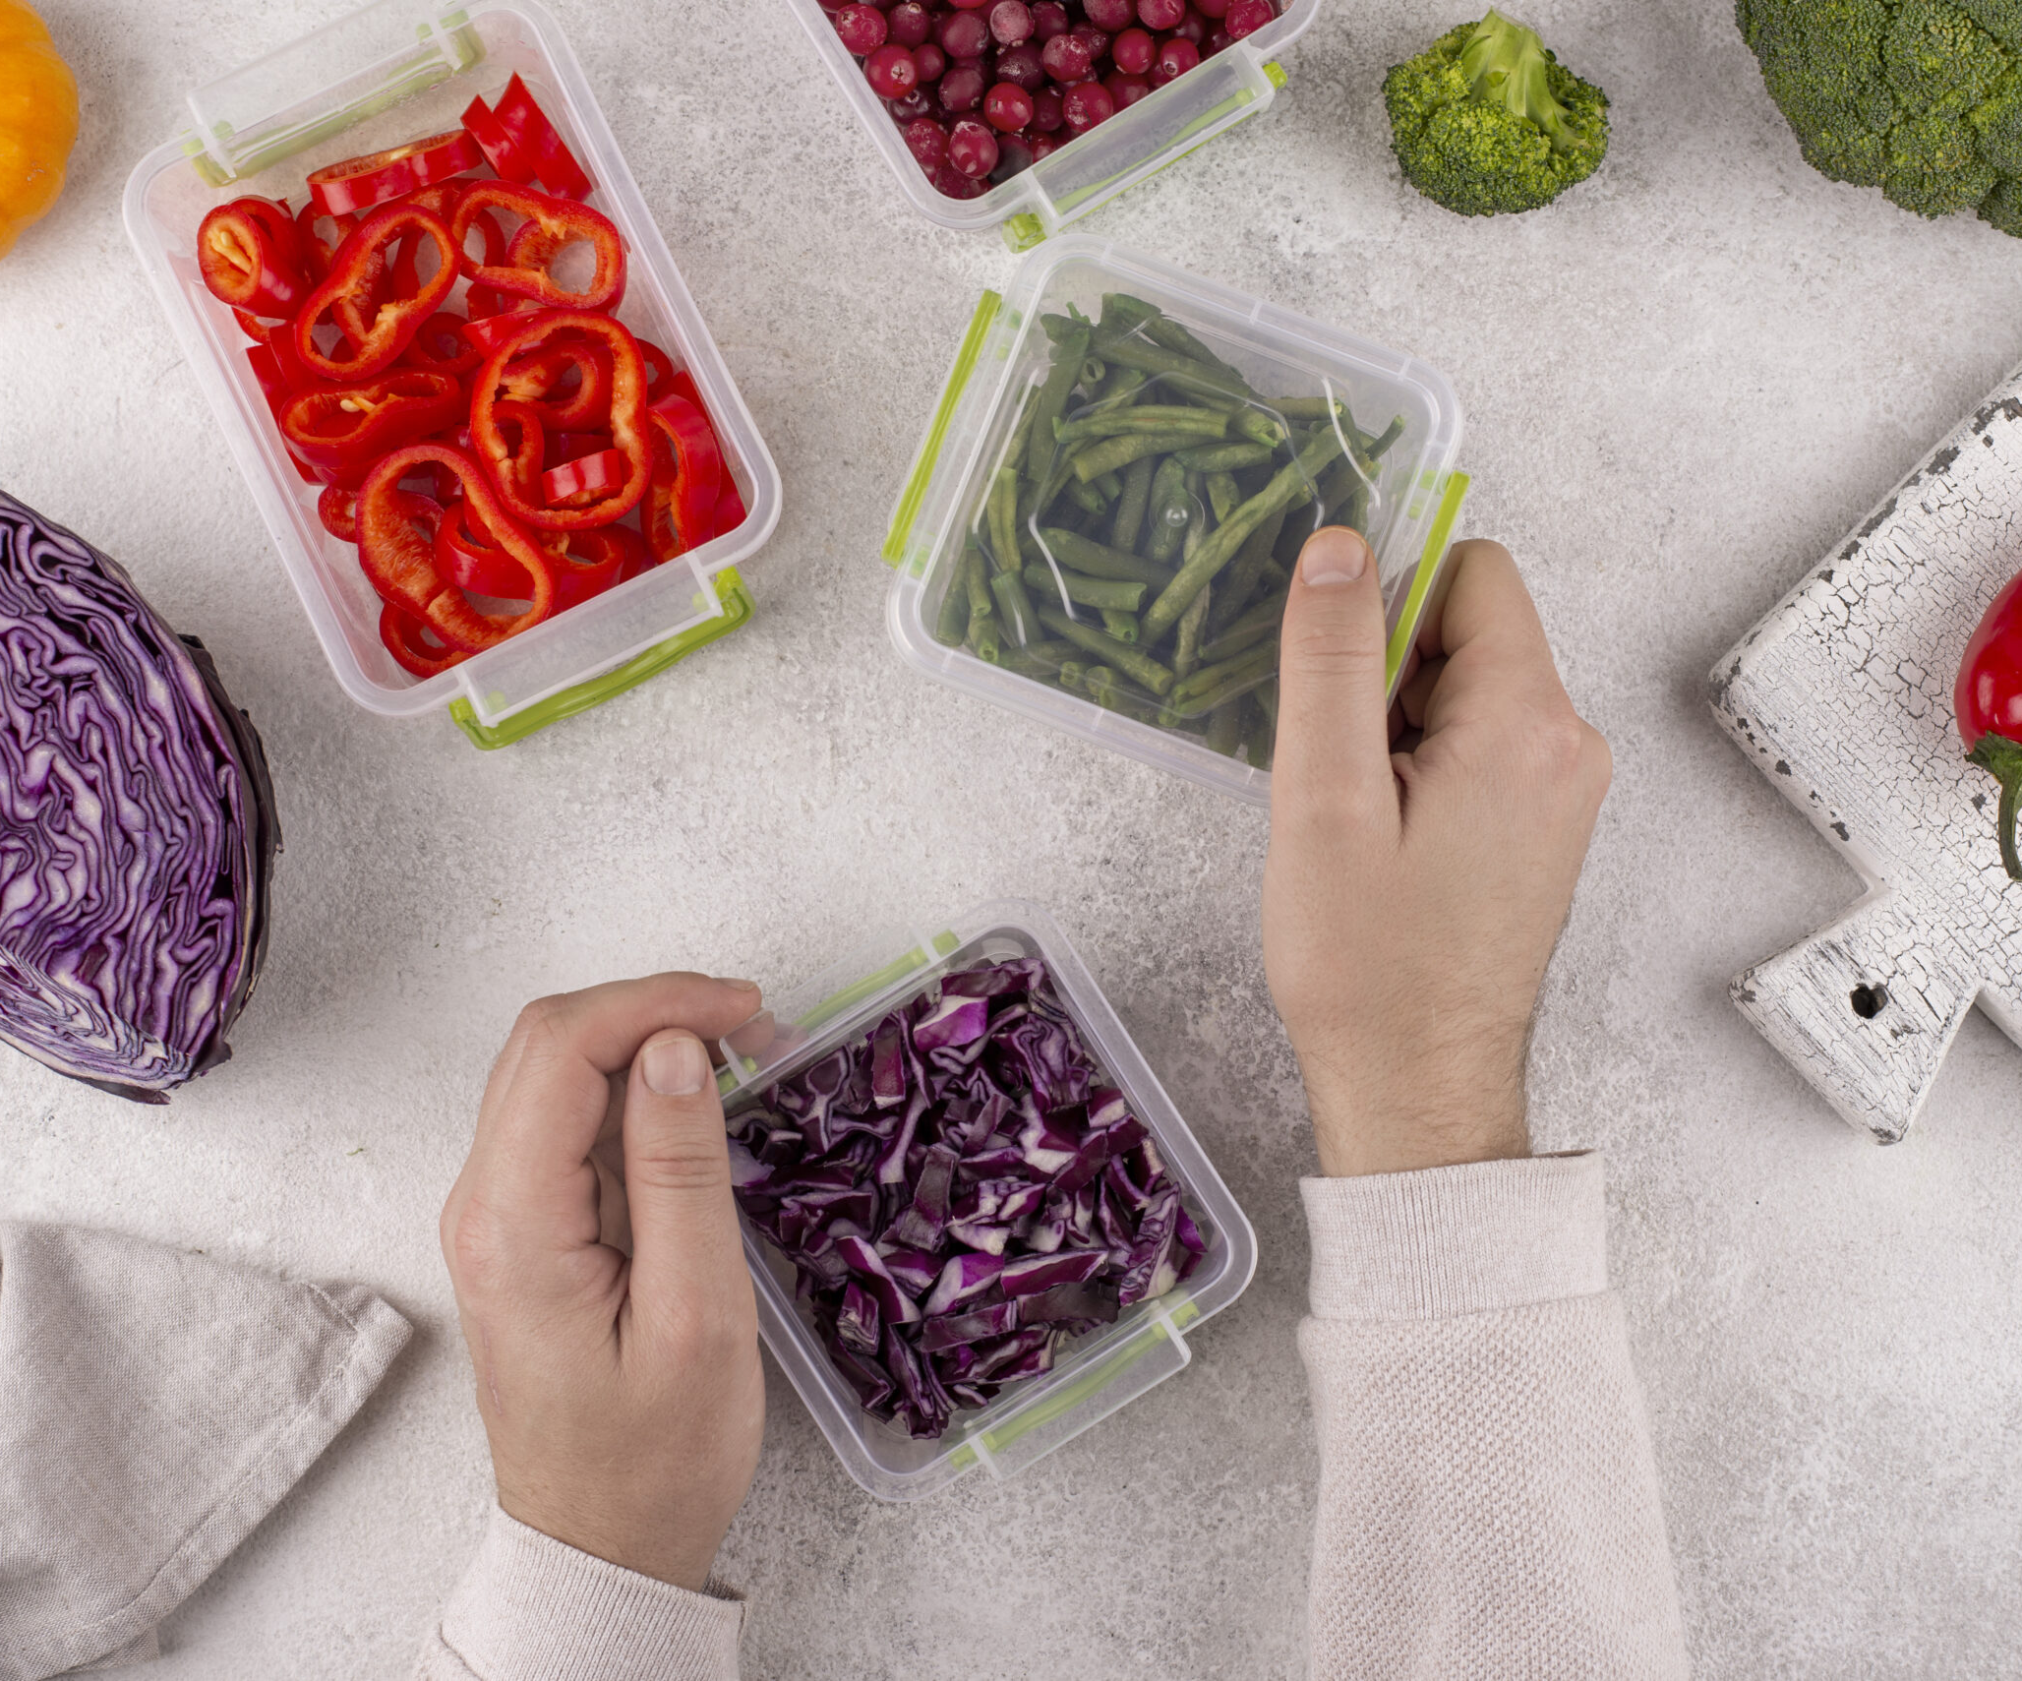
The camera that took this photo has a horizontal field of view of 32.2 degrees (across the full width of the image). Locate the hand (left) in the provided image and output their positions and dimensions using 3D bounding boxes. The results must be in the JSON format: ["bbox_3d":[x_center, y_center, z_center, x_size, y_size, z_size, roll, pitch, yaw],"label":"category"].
[{"bbox_3d":[-0.096,0.104,0.831,0.077,0.080,0.148,0,85,0],"label":"hand (left)"}]

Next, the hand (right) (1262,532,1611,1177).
[{"bbox_3d":[0.101,0.003,0.839,0.083,0.080,0.157,0,85,0],"label":"hand (right)"}]

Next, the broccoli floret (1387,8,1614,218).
[{"bbox_3d":[0.122,-0.183,0.877,0.057,0.046,0.053,0,85,0],"label":"broccoli floret"}]

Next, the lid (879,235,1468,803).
[{"bbox_3d":[0.040,-0.077,0.862,0.129,0.056,0.116,21,85,1],"label":"lid"}]

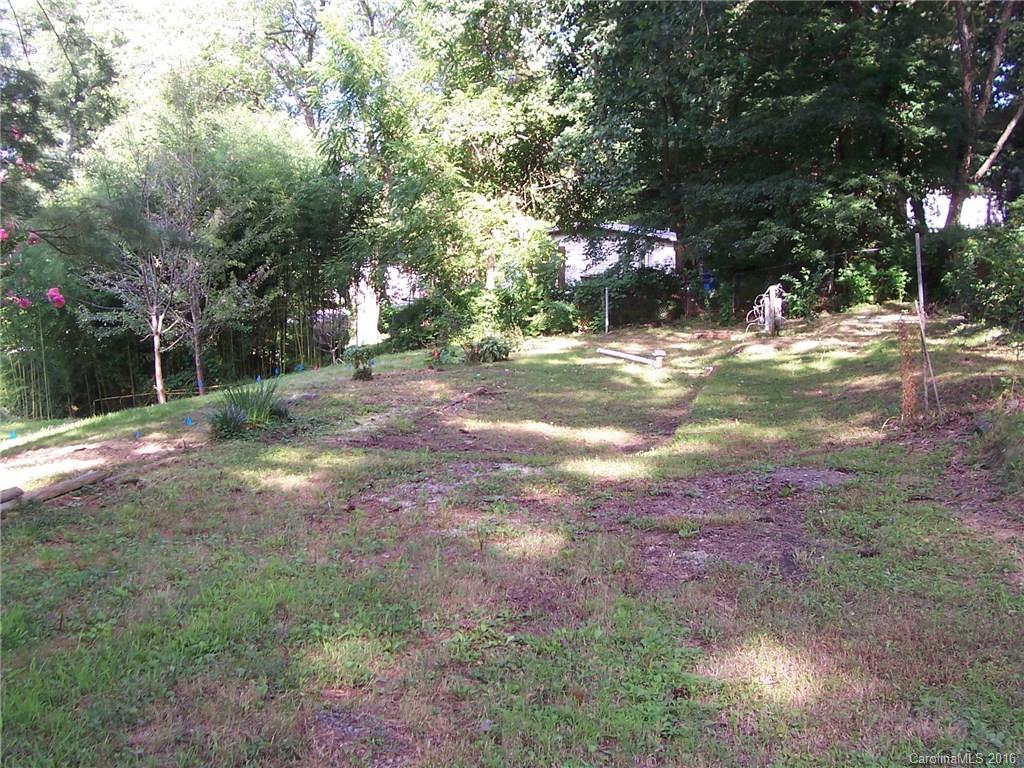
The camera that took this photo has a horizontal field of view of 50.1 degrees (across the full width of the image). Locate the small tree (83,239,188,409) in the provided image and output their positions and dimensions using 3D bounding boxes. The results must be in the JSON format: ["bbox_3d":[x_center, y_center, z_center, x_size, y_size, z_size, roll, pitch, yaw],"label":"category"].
[{"bbox_3d":[-5.243,-0.861,15.200,1.420,2.280,1.350,0,5,0],"label":"small tree"}]

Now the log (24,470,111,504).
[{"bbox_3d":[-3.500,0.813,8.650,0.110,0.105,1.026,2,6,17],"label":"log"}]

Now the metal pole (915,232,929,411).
[{"bbox_3d":[4.350,-0.656,11.610,0.048,1.894,0.048,-5,5,0],"label":"metal pole"}]

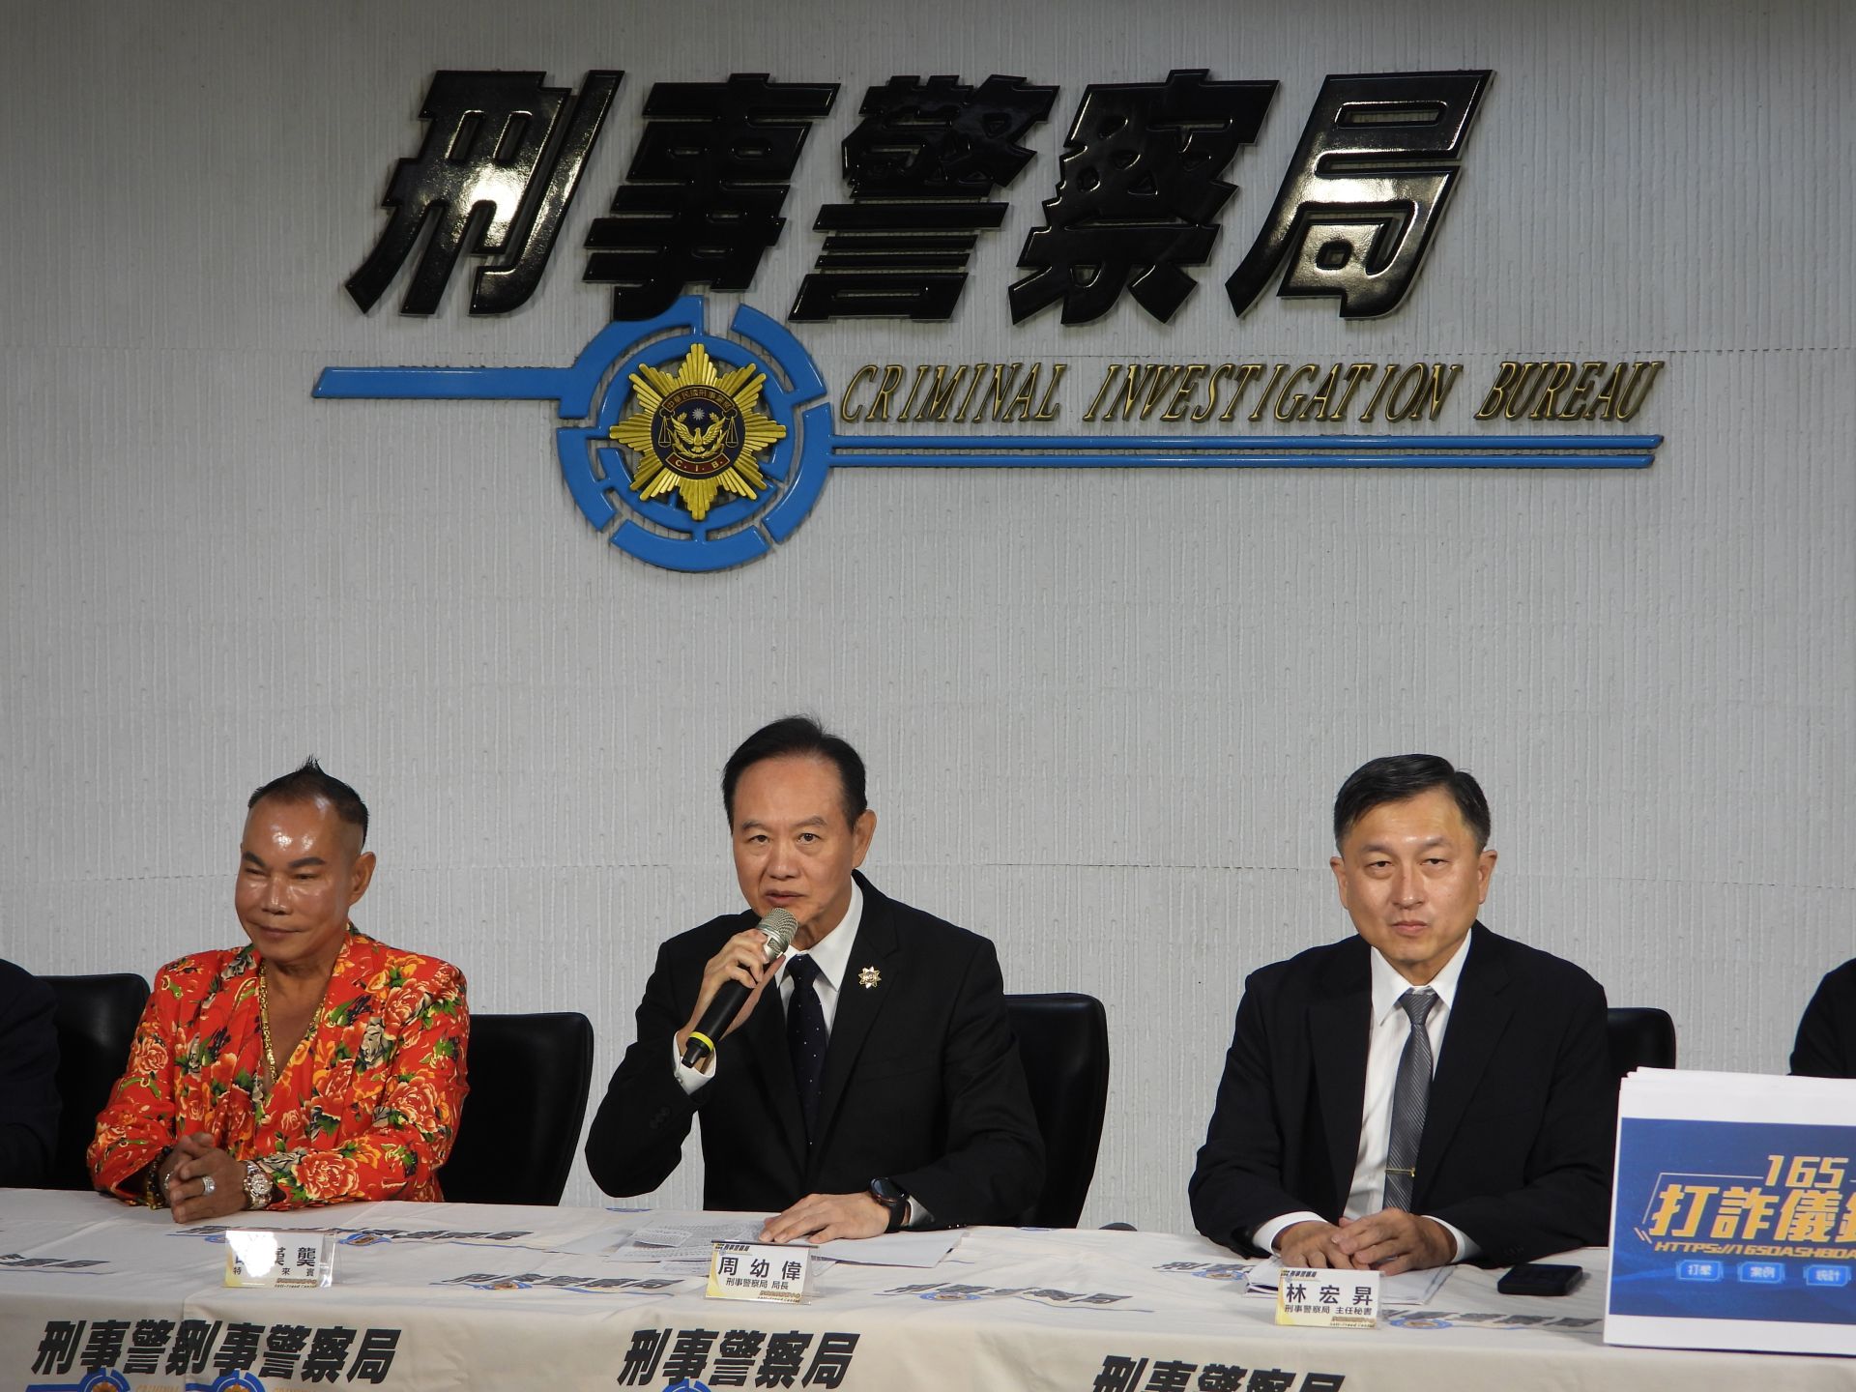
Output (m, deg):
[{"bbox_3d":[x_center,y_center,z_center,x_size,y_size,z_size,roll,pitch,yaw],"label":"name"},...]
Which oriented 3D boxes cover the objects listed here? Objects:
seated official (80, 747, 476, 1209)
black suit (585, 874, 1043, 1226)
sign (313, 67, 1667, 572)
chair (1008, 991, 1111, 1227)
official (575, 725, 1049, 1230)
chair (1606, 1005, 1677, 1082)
[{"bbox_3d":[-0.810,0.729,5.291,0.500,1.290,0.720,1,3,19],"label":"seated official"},{"bbox_3d":[-0.140,0.577,5.223,0.540,0.680,0.440,1,3,13],"label":"black suit"},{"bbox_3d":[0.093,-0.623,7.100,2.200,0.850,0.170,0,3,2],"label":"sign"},{"bbox_3d":[-0.040,0.883,5.428,0.620,0.970,0.640,1,3,12],"label":"chair"},{"bbox_3d":[-0.150,0.705,5.159,0.550,1.350,0.720,1,3,13],"label":"official"},{"bbox_3d":[0.660,0.892,5.228,0.620,0.980,0.640,1,3,12],"label":"chair"}]

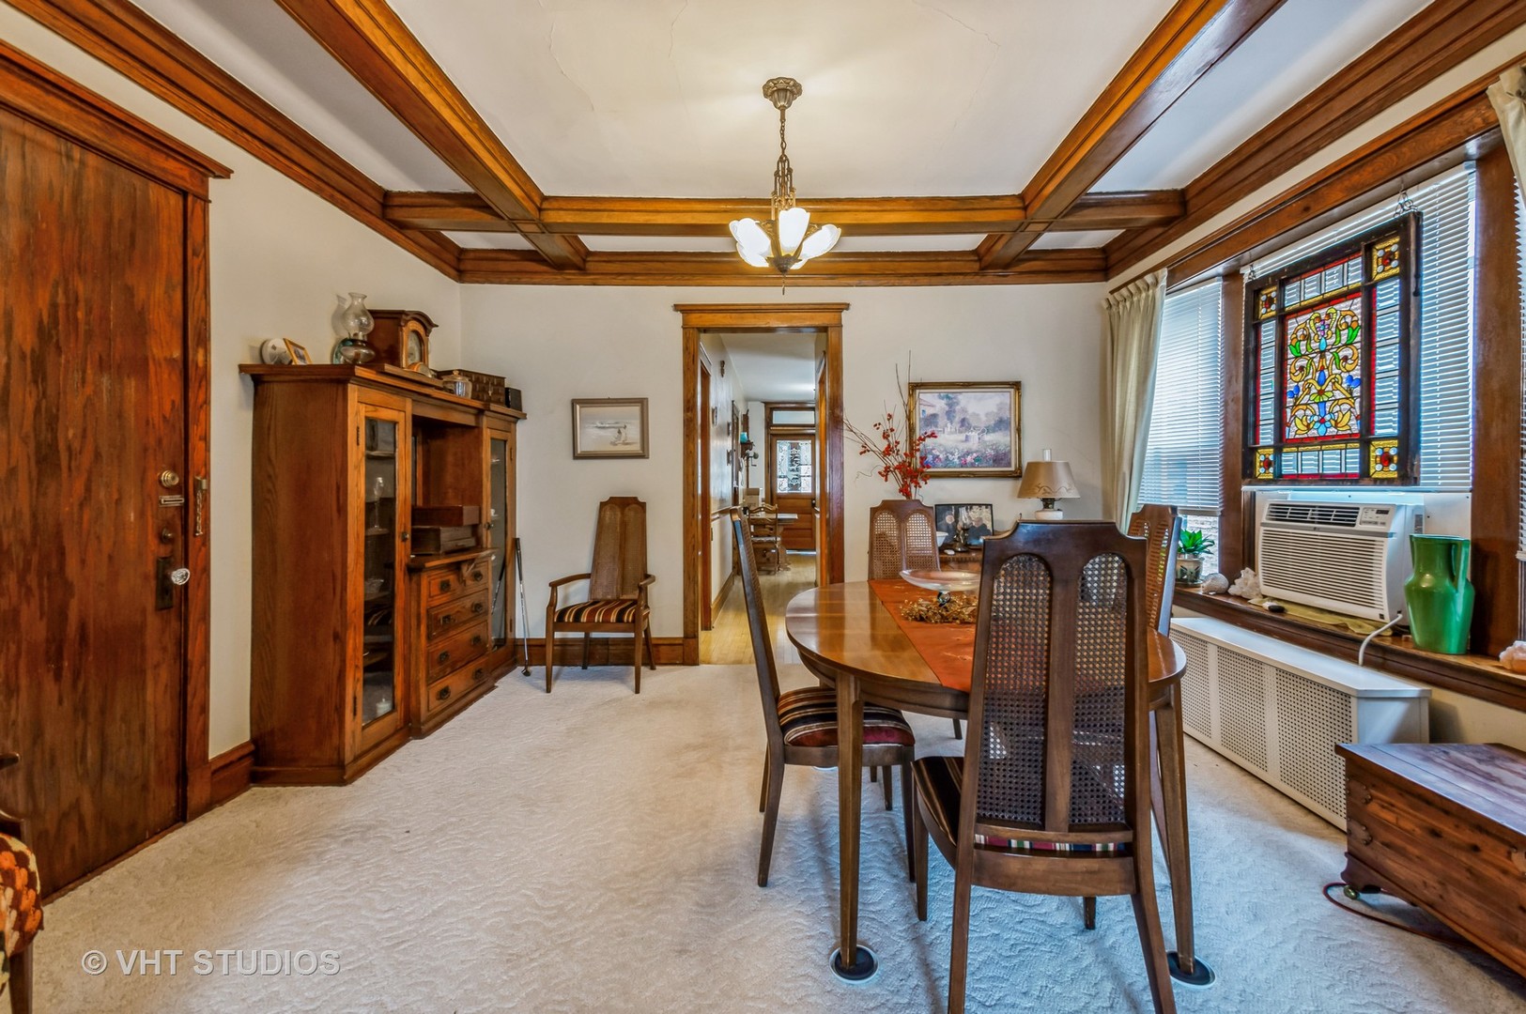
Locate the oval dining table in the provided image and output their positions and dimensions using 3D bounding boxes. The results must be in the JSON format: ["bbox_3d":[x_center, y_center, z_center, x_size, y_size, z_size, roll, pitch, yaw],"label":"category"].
[{"bbox_3d":[0.615,0.726,2.070,1.100,0.745,1.500,0,1,1],"label":"oval dining table"}]

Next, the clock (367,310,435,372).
[{"bbox_3d":[-1.780,-0.775,3.100,0.200,0.360,0.260,0,1,1],"label":"clock"}]

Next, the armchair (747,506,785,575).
[{"bbox_3d":[0.042,0.420,8.333,0.480,0.890,0.500,0,2,2],"label":"armchair"}]

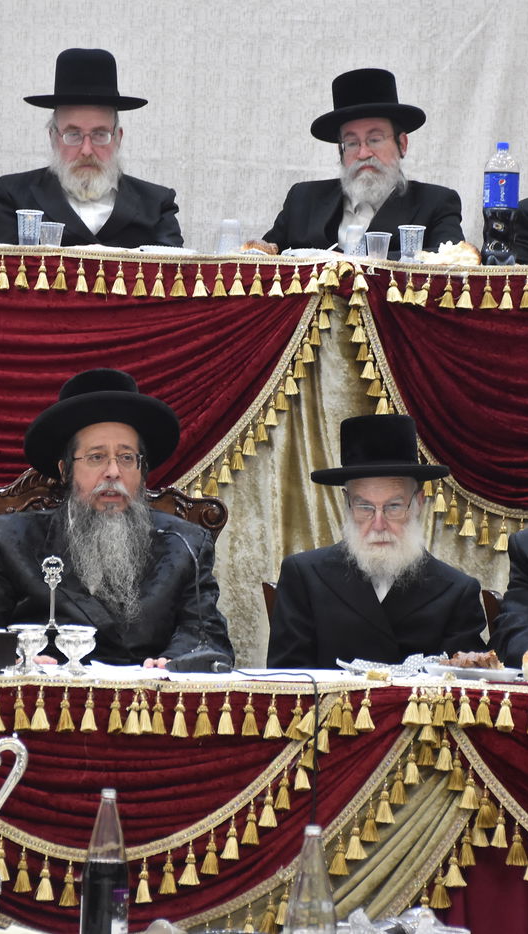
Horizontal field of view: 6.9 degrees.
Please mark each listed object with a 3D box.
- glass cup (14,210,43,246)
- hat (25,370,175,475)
[{"bbox_3d":[-0.602,-0.613,11.200,0.070,0.095,0.070,2,0,0],"label":"glass cup"},{"bbox_3d":[-0.354,-0.114,9.520,0.335,0.135,0.355,-2,-27,-1],"label":"hat"}]

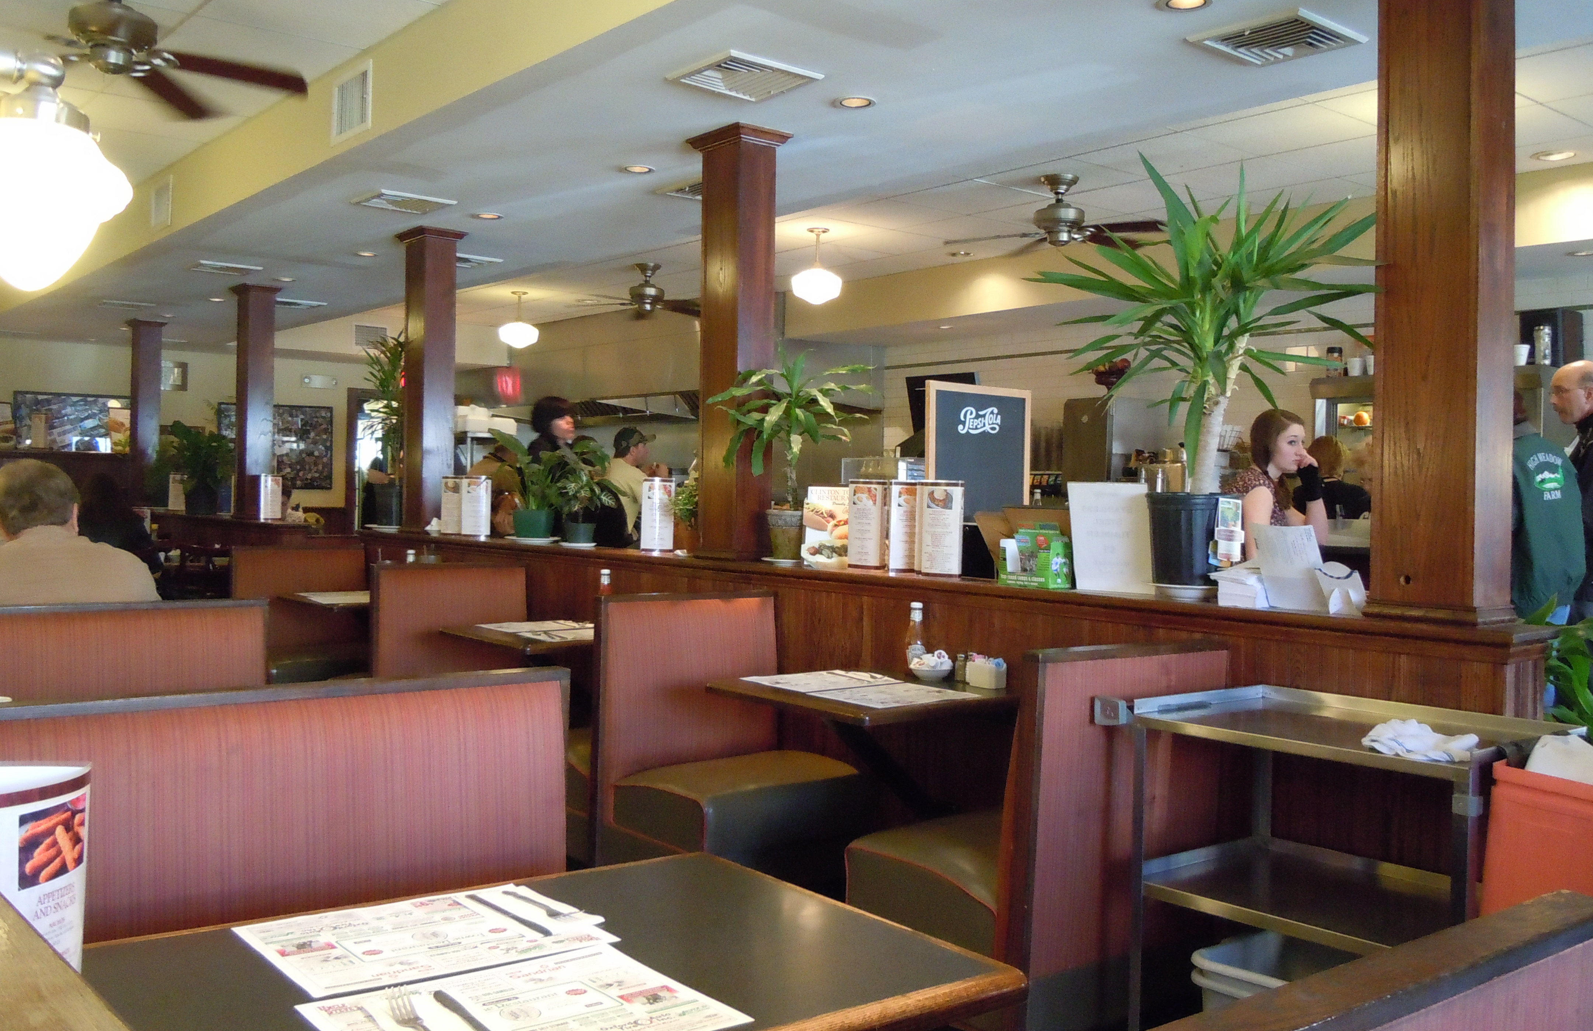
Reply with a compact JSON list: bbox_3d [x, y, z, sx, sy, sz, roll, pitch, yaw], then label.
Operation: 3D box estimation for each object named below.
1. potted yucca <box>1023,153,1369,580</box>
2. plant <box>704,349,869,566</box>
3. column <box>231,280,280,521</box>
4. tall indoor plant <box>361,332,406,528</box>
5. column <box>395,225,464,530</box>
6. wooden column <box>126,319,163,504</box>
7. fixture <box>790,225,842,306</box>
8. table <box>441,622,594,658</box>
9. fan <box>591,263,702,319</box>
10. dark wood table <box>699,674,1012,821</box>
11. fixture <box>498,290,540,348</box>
[{"bbox_3d":[0.950,-0.337,3.340,0.790,1.063,0.830,1,1,-39],"label":"potted yucca"},{"bbox_3d":[-0.024,-0.209,4.780,0.570,0.740,0.530,1,2,0],"label":"plant"},{"bbox_3d":[-3.491,-0.730,8.907,0.260,1.490,0.295,-1,2,-40],"label":"column"},{"bbox_3d":[-2.082,-0.428,6.960,0.390,1.006,0.390,1,1,-39],"label":"tall indoor plant"},{"bbox_3d":[-1.827,-0.658,6.893,0.260,1.490,0.295,-1,2,-40],"label":"column"},{"bbox_3d":[-4.936,-0.748,10.508,0.245,1.440,0.320,1,1,-39],"label":"wooden column"},{"bbox_3d":[0.123,-1.454,8.057,0.298,0.454,0.298,2,0,0],"label":"fixture"},{"bbox_3d":[-0.820,0.746,4.690,0.570,0.710,0.620,1,1,-39],"label":"table"},{"bbox_3d":[-1.079,-1.639,9.963,1.220,0.370,1.220,-1,2,-40],"label":"fan"},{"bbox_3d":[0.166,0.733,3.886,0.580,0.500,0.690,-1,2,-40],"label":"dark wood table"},{"bbox_3d":[-2.235,-1.566,11.161,0.325,0.470,0.325,1,1,0],"label":"fixture"}]

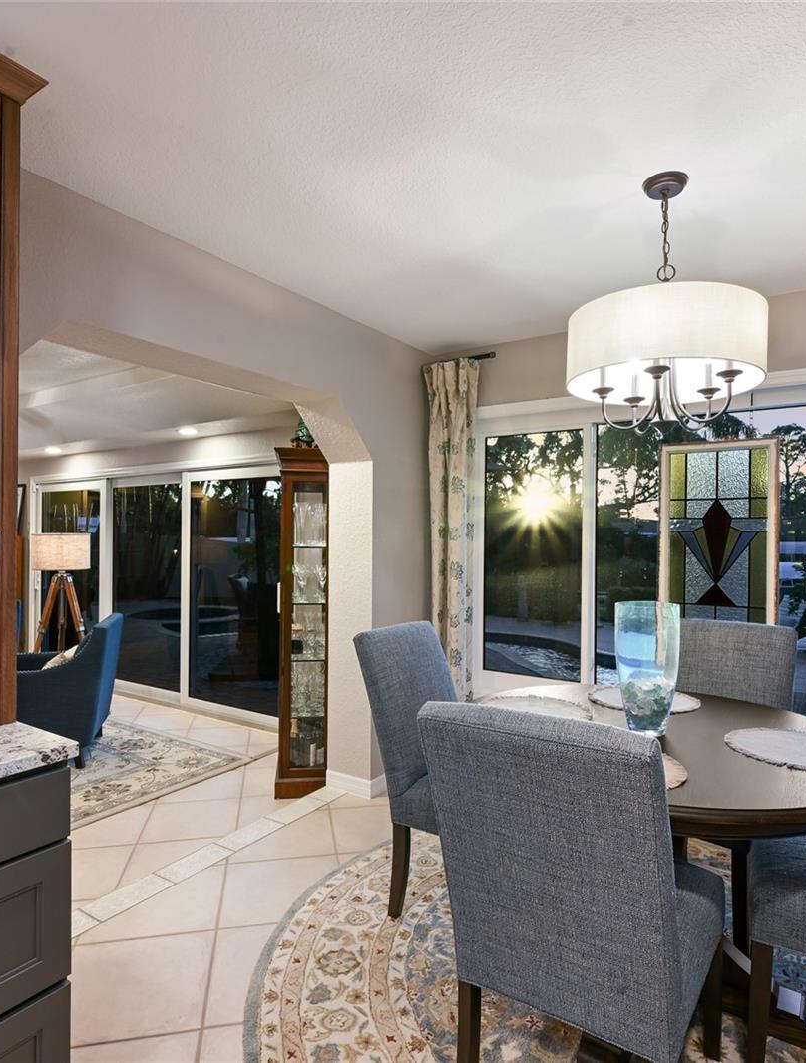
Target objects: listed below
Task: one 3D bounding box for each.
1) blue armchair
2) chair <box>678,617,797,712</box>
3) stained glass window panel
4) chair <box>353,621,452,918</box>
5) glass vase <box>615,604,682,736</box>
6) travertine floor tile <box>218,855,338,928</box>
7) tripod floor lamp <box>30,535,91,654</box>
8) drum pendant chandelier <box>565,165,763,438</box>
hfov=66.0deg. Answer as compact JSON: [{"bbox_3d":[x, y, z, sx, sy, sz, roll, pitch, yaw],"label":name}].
[{"bbox_3d":[-2.185,0.961,3.803,0.780,0.820,0.700,1,0,-16],"label":"blue armchair"},{"bbox_3d":[1.211,0.887,2.363,0.475,1.000,0.710,0,0,35],"label":"chair"},{"bbox_3d":[1.417,0.114,2.812,0.484,1.031,0.035,0,0,35],"label":"stained glass window panel"},{"bbox_3d":[0.259,0.879,2.303,0.710,1.000,0.475,0,0,28],"label":"chair"},{"bbox_3d":[0.774,0.428,1.953,0.195,0.395,0.195,0,0,35],"label":"glass vase"},{"bbox_3d":[-0.460,1.383,2.400,0.437,0.010,0.437,1,0,-11],"label":"travertine floor tile"},{"bbox_3d":[-2.626,0.692,4.747,0.640,1.360,0.600,1,0,-29],"label":"tripod floor lamp"},{"bbox_3d":[0.789,-0.676,1.863,0.553,0.741,0.553,0,0,35],"label":"drum pendant chandelier"}]

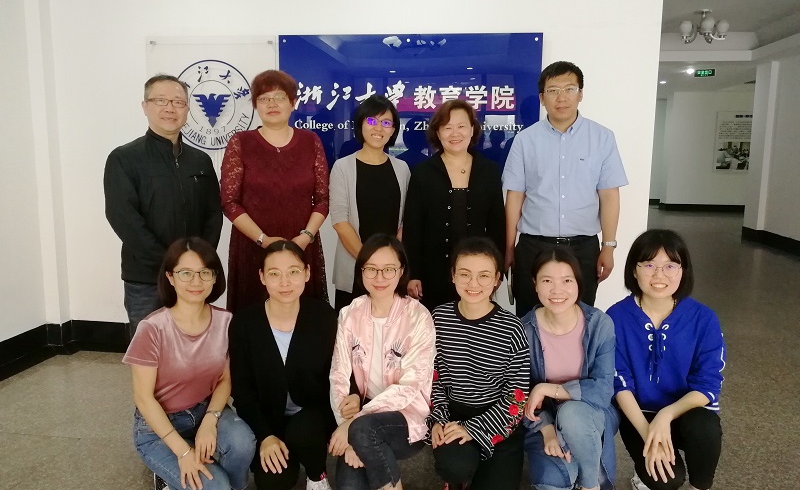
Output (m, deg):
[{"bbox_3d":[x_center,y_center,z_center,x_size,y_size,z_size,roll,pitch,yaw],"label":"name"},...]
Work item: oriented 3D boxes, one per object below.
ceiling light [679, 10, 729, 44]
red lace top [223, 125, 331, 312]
[{"bbox_3d":[4.009,-2.887,8.228,0.640,0.405,0.640,1,8,0],"label":"ceiling light"},{"bbox_3d":[-0.514,-0.063,2.597,0.460,0.830,0.300,-1,8,-14],"label":"red lace top"}]

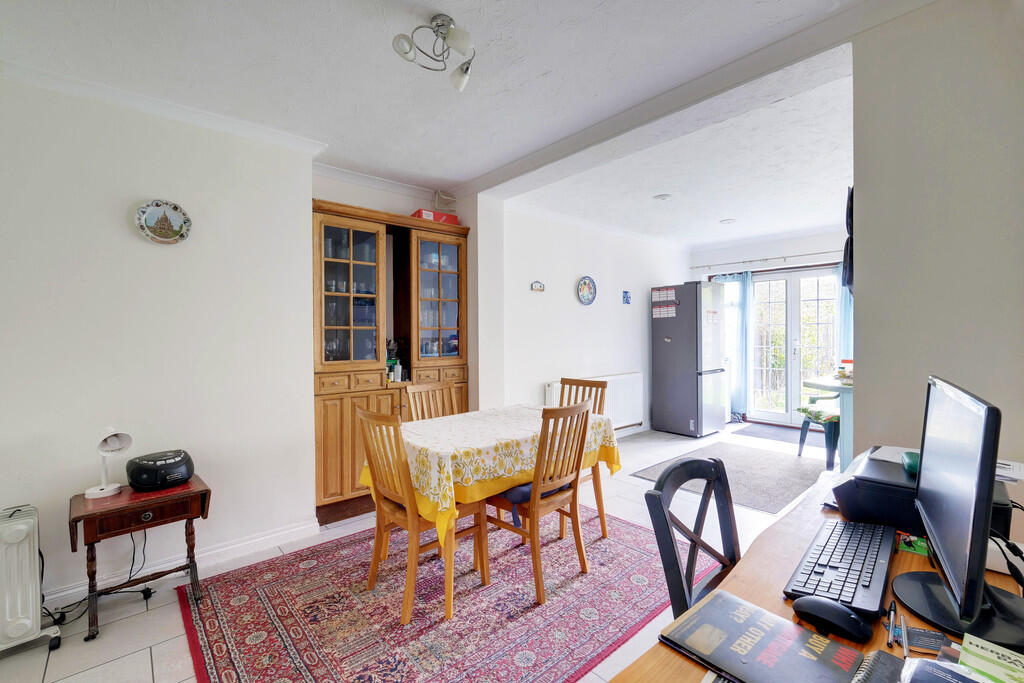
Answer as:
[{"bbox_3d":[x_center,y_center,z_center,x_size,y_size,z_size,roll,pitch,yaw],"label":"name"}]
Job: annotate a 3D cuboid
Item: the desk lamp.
[{"bbox_3d":[-1.836,0.546,1.954,0.150,0.295,0.125,0,1,22],"label":"desk lamp"}]

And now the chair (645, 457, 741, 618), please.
[{"bbox_3d":[0.702,0.793,1.159,0.440,0.870,0.500,-1,1,-42],"label":"chair"}]

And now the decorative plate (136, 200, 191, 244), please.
[{"bbox_3d":[-1.768,-0.604,2.171,0.215,0.220,0.025,-1,1,-42],"label":"decorative plate"}]

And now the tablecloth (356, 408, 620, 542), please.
[{"bbox_3d":[-0.051,0.645,2.473,1.320,0.370,0.840,-1,1,-41],"label":"tablecloth"}]

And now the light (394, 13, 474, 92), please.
[{"bbox_3d":[-0.278,-1.099,1.619,0.340,0.190,0.340,0,1,0],"label":"light"}]

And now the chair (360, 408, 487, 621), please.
[{"bbox_3d":[-0.433,0.757,2.084,0.520,0.900,0.430,-1,1,-44],"label":"chair"}]

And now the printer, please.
[{"bbox_3d":[1.117,0.413,1.169,0.400,0.135,0.325,-1,1,-42],"label":"printer"}]

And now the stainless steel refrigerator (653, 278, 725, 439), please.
[{"bbox_3d":[2.266,0.215,5.488,0.605,1.857,0.670,-1,1,-42],"label":"stainless steel refrigerator"}]

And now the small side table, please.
[{"bbox_3d":[-1.670,0.960,1.933,0.330,0.534,0.460,1,1,43],"label":"small side table"}]

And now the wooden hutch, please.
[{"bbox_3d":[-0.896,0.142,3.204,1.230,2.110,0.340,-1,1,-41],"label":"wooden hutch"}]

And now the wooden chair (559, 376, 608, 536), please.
[{"bbox_3d":[0.351,0.744,2.915,0.430,0.910,0.520,1,1,45],"label":"wooden chair"}]

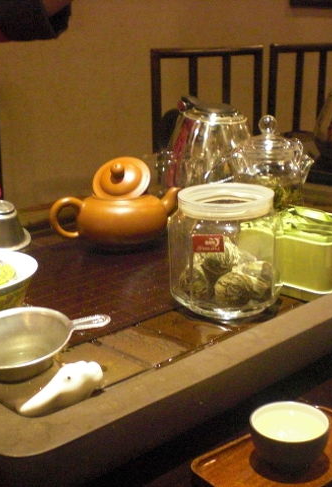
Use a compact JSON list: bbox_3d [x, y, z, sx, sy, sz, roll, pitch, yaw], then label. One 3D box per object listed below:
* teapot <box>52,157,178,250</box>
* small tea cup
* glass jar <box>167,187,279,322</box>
[{"bbox_3d":[-0.057,-0.050,0.822,0.154,0.095,0.105,-4,19,-9],"label":"teapot"},{"bbox_3d":[0.085,0.135,0.492,0.052,0.030,0.052,-1,18,0],"label":"small tea cup"},{"bbox_3d":[0.053,0.005,0.638,0.099,0.101,0.099,-1,18,0],"label":"glass jar"}]

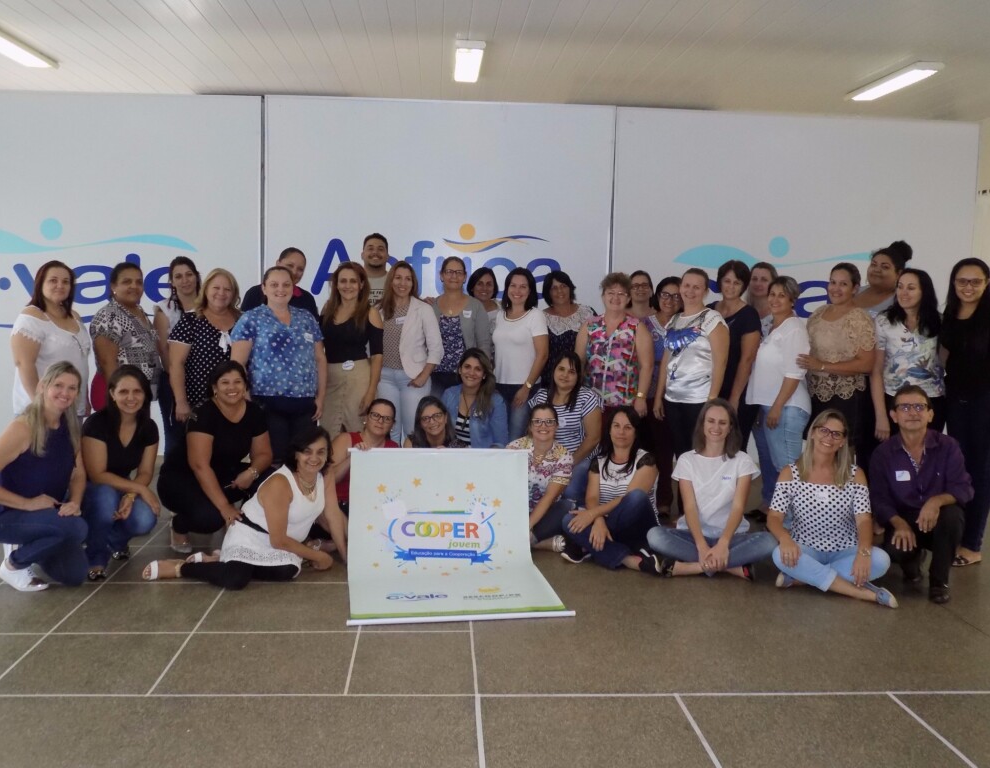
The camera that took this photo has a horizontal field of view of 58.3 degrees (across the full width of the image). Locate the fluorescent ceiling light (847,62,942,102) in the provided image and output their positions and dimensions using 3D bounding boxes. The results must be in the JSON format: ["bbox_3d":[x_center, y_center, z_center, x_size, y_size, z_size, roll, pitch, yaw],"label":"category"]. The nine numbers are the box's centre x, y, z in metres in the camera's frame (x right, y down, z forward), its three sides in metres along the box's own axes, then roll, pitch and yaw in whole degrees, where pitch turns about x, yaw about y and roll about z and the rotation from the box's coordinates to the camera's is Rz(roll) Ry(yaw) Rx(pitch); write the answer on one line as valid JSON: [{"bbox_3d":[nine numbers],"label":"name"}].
[{"bbox_3d":[3.452,-2.612,7.712,0.215,0.075,1.230,1,6,-4],"label":"fluorescent ceiling light"}]

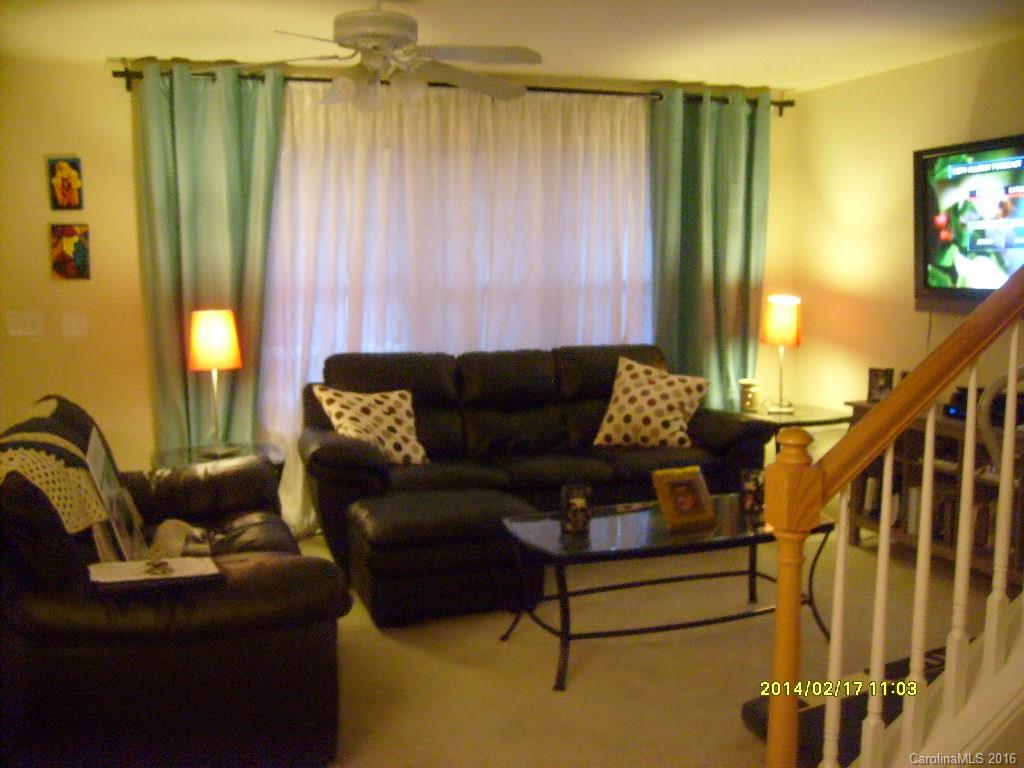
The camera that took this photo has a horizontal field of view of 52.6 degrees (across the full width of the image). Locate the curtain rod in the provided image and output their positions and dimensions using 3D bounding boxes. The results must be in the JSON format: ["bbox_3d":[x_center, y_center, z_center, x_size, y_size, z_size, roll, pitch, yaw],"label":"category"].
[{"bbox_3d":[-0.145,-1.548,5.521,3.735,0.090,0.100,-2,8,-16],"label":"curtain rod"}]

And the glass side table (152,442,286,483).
[{"bbox_3d":[-1.337,0.613,4.729,0.610,0.600,0.610,-2,8,-16],"label":"glass side table"}]

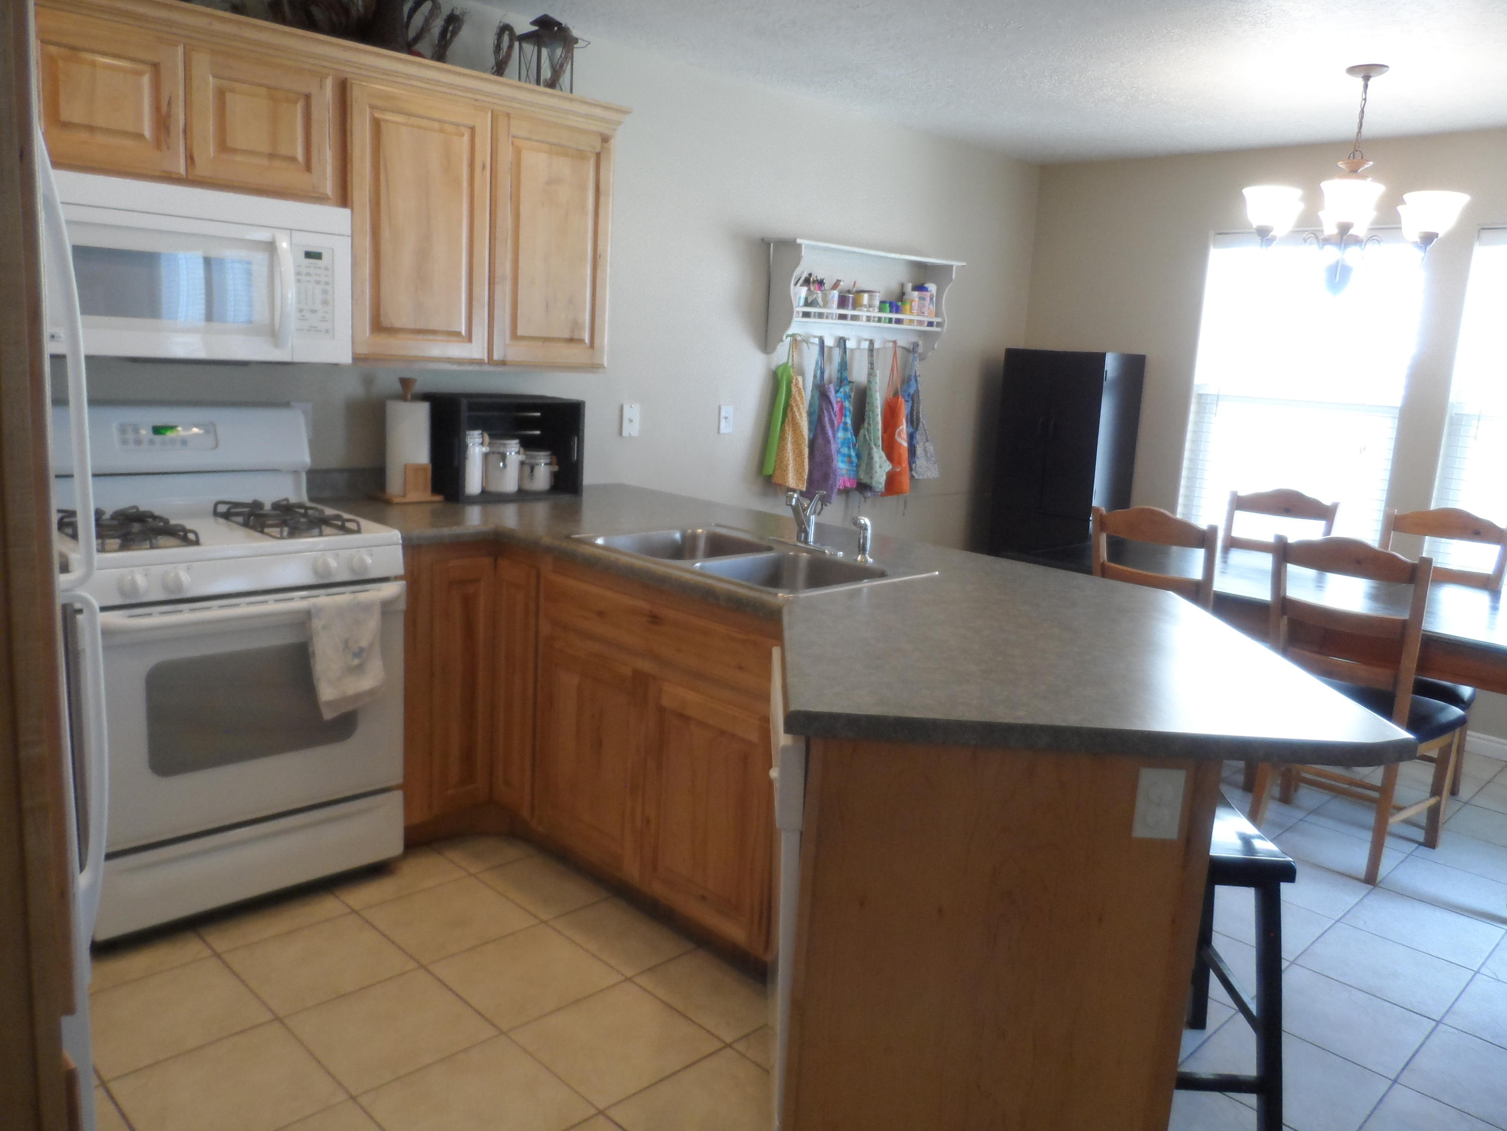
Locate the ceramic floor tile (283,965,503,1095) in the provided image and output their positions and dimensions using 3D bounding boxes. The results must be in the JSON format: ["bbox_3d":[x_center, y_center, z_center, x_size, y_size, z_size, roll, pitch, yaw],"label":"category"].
[{"bbox_3d":[-0.782,1.002,2.264,0.330,0.010,0.330,-6,14,-44],"label":"ceramic floor tile"}]

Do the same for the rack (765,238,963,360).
[{"bbox_3d":[0.509,-1.159,4.685,1.100,0.450,0.190,-6,14,-44],"label":"rack"}]

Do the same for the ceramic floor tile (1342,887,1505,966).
[{"bbox_3d":[1.868,1.012,2.916,0.330,0.010,0.330,-6,14,-44],"label":"ceramic floor tile"}]

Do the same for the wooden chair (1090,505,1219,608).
[{"bbox_3d":[1.477,0.298,3.680,0.445,1.042,0.552,13,15,43],"label":"wooden chair"}]

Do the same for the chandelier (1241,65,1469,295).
[{"bbox_3d":[1.975,-1.258,3.466,0.660,0.690,0.660,-6,14,-44],"label":"chandelier"}]

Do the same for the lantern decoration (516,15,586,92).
[{"bbox_3d":[-0.649,-1.580,3.286,0.143,0.279,0.148,13,15,43],"label":"lantern decoration"}]

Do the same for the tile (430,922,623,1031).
[{"bbox_3d":[-0.543,0.977,2.500,0.330,0.010,0.330,-6,14,-44],"label":"tile"}]

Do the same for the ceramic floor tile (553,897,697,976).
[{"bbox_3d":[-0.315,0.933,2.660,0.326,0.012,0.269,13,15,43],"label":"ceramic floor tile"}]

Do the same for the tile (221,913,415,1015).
[{"bbox_3d":[-1.025,0.942,2.479,0.330,0.010,0.330,-6,14,-44],"label":"tile"}]

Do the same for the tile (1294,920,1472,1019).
[{"bbox_3d":[1.630,1.043,2.700,0.326,0.012,0.325,13,15,43],"label":"tile"}]

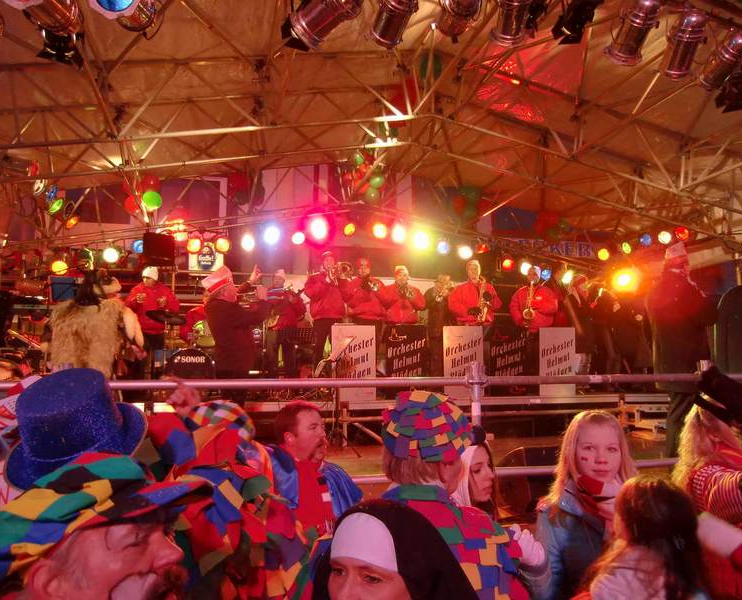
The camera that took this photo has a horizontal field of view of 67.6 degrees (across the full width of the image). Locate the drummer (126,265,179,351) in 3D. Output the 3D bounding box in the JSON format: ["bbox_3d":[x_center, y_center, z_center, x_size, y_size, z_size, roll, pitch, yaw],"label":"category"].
[{"bbox_3d":[-2.862,0.421,7.223,0.640,1.730,0.450,1,-5,-13],"label":"drummer"}]

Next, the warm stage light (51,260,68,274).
[{"bbox_3d":[-4.717,-0.507,8.400,0.250,0.250,0.300,4,1,-29],"label":"warm stage light"}]

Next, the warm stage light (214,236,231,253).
[{"bbox_3d":[-2.302,-0.861,8.600,0.250,0.250,0.320,0,11,-9],"label":"warm stage light"}]

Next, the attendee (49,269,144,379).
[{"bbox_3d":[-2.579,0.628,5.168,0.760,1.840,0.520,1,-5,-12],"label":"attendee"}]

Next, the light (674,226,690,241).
[{"bbox_3d":[4.534,-0.971,8.100,0.230,0.230,0.320,-1,11,25],"label":"light"}]

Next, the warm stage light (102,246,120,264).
[{"bbox_3d":[-3.945,-0.674,8.400,0.260,0.260,0.300,3,3,-25],"label":"warm stage light"}]

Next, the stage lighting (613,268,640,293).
[{"bbox_3d":[3.992,-0.306,8.700,0.280,0.280,0.320,-1,7,21],"label":"stage lighting"}]

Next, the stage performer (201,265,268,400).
[{"bbox_3d":[-1.381,0.569,5.483,0.680,1.850,0.520,2,-8,-21],"label":"stage performer"}]

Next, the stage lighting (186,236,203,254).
[{"bbox_3d":[-2.469,-0.773,7.849,0.250,0.270,0.300,0,7,-2],"label":"stage lighting"}]

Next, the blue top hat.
[{"bbox_3d":[-0.605,0.264,1.140,0.270,0.130,0.290,-7,19,-6],"label":"blue top hat"}]

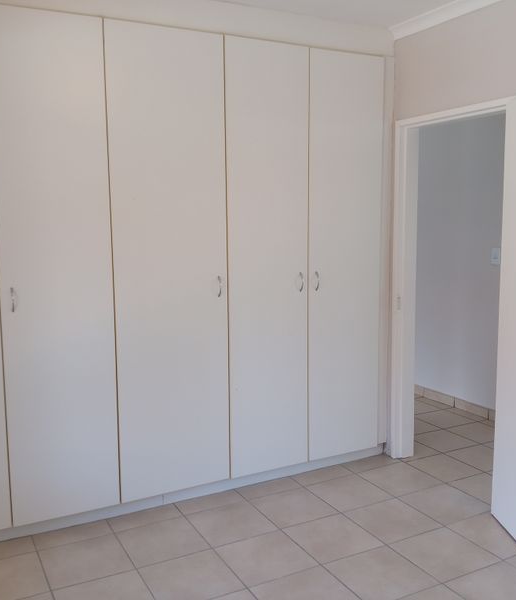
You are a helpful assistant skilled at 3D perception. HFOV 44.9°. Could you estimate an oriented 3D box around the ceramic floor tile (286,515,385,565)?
[{"bbox_3d":[0.351,1.125,2.950,0.350,0.010,0.350,-4,8,-28],"label":"ceramic floor tile"}]

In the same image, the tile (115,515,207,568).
[{"bbox_3d":[-0.452,1.145,2.966,0.355,0.010,0.355,-4,8,-27],"label":"tile"}]

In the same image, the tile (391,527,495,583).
[{"bbox_3d":[0.833,1.140,2.801,0.350,0.010,0.350,-4,8,-28],"label":"tile"}]

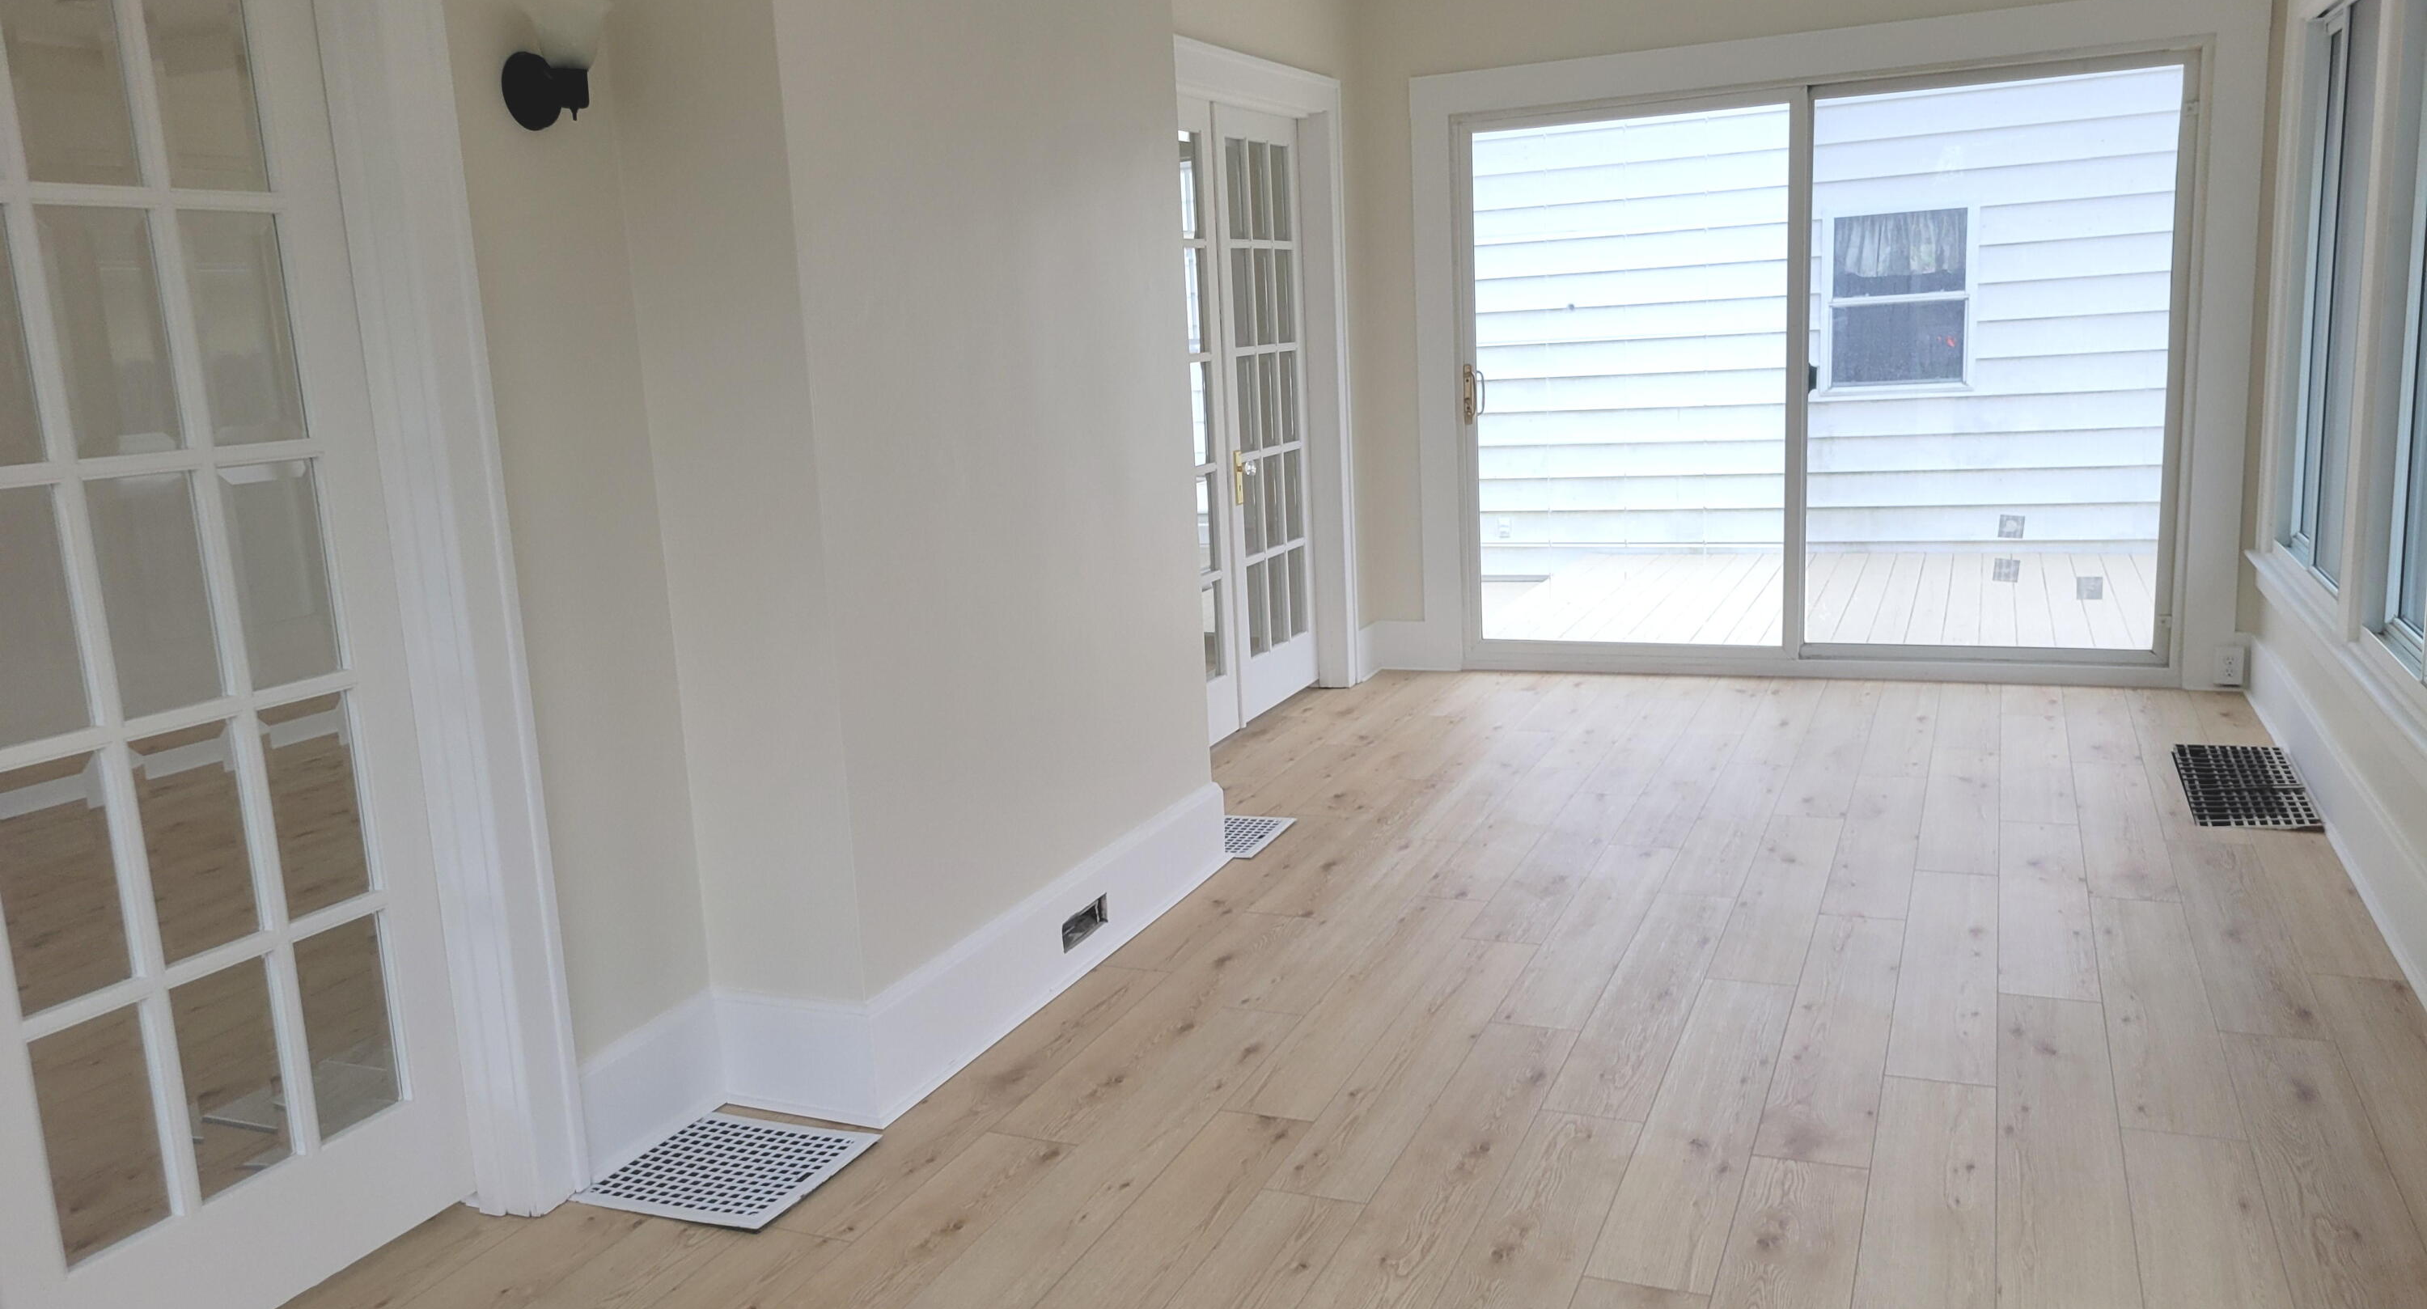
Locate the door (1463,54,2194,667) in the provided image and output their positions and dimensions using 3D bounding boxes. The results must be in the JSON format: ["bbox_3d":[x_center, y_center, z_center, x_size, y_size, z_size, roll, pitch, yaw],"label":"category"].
[{"bbox_3d":[2.031,-0.935,6.323,2.387,2.004,0.108,1,11,23],"label":"door"}]

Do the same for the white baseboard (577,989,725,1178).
[{"bbox_3d":[-0.964,0.739,3.127,0.024,0.221,0.351,1,11,23],"label":"white baseboard"}]

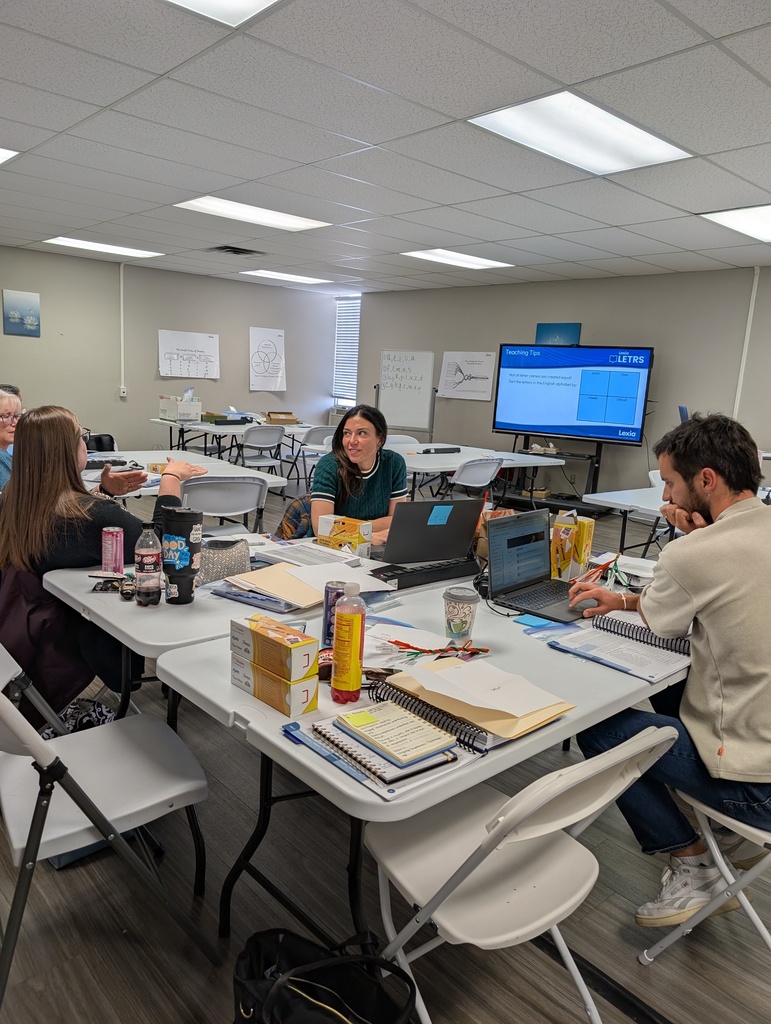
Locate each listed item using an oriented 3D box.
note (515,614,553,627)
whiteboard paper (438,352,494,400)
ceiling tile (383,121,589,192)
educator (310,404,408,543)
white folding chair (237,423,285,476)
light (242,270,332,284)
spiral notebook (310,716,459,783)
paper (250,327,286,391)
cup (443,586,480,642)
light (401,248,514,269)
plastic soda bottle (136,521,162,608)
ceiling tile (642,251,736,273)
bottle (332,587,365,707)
[{"bbox_3d":[0.398,0.297,1.910,0.076,0.006,0.076,13,15,42],"label":"note"},{"bbox_3d":[1.097,-1.849,9.642,0.010,0.620,0.930,-7,15,-42],"label":"whiteboard paper"},{"bbox_3d":[0.599,-1.971,3.982,1.220,0.020,0.610,-7,15,-42],"label":"ceiling tile"},{"bbox_3d":[-0.175,0.170,3.070,0.500,1.240,0.750,-1,12,-20],"label":"educator"},{"bbox_3d":[-1.287,-0.421,6.827,0.460,0.840,0.500,-7,15,-42],"label":"white folding chair"},{"bbox_3d":[-1.277,-3.156,9.517,1.200,0.070,0.600,-7,15,-42],"label":"light"},{"bbox_3d":[-0.006,0.400,1.241,0.158,0.020,0.218,-5,14,-37],"label":"spiral notebook"},{"bbox_3d":[-1.760,-2.280,10.682,0.610,0.912,0.010,-7,15,-42],"label":"paper"},{"bbox_3d":[0.185,0.262,1.772,0.090,0.127,0.090,3,11,-1],"label":"cup"},{"bbox_3d":[0.765,-2.614,7.320,1.200,0.070,0.600,-7,15,-42],"label":"light"},{"bbox_3d":[-0.627,0.135,1.877,0.071,0.225,0.071,-7,15,-42],"label":"plastic soda bottle"},{"bbox_3d":[2.846,-2.402,6.821,1.095,0.020,0.610,-7,15,-42],"label":"ceiling tile"},{"bbox_3d":[-0.073,0.261,1.417,0.062,0.237,0.062,3,11,-1],"label":"bottle"}]

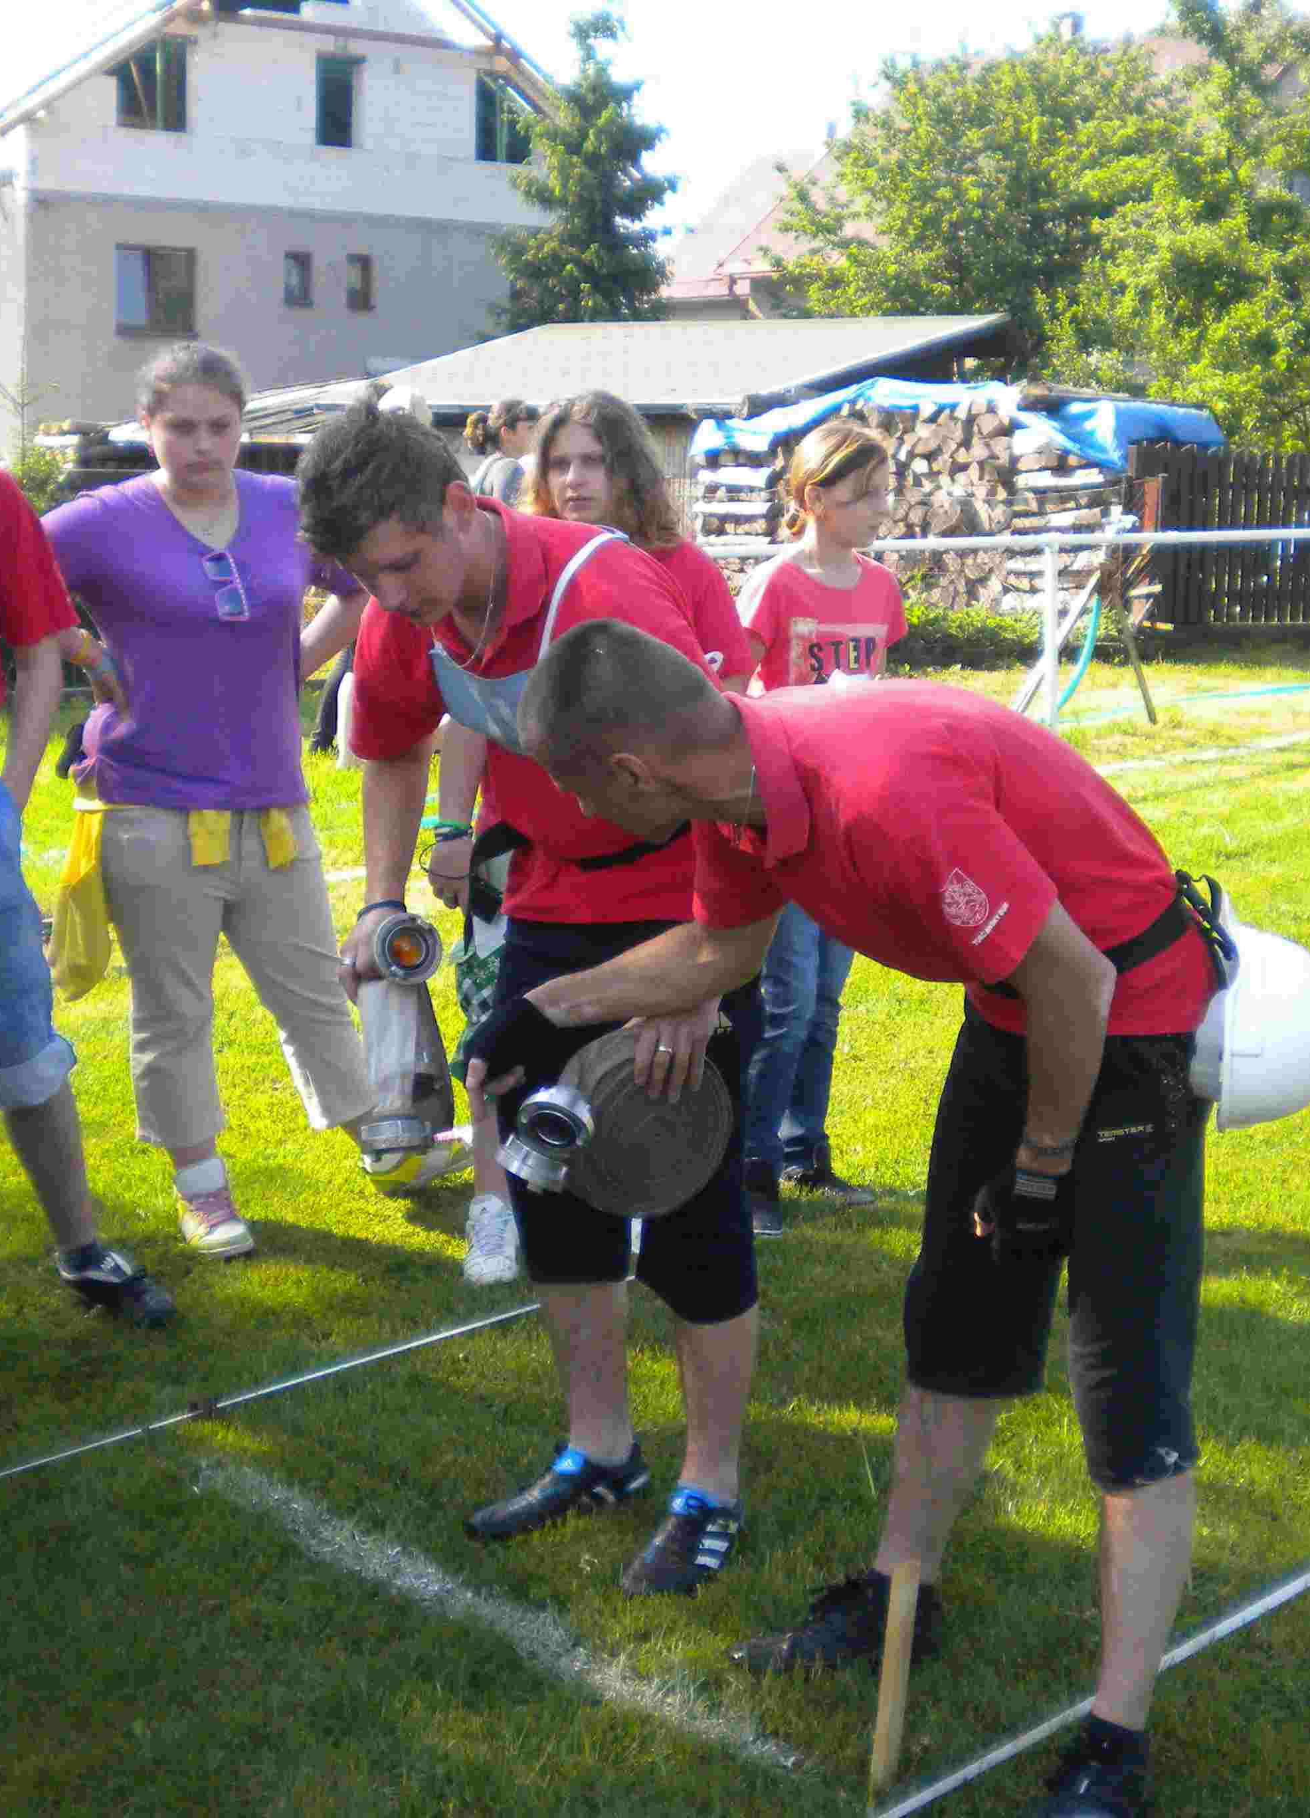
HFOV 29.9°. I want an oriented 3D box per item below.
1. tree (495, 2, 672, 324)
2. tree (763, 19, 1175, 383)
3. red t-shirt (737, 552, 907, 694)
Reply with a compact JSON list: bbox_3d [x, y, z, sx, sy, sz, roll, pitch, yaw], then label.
[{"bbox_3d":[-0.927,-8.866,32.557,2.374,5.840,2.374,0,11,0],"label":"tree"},{"bbox_3d":[3.284,-6.469,25.498,4.230,5.220,4.019,0,11,0],"label":"tree"},{"bbox_3d":[0.323,-0.441,4.780,0.355,0.530,0.220,-2,11,-10],"label":"red t-shirt"}]

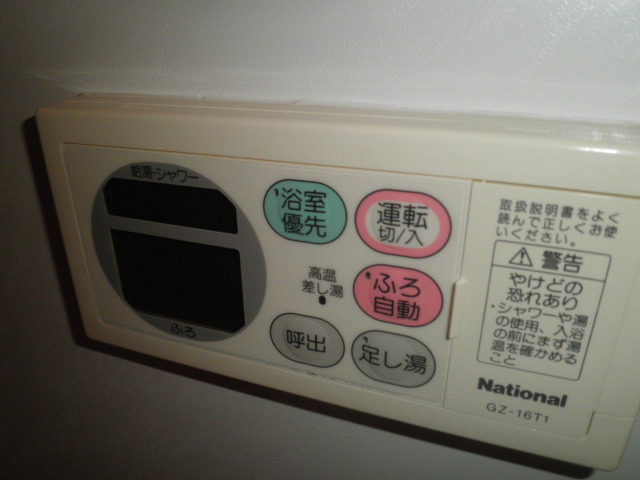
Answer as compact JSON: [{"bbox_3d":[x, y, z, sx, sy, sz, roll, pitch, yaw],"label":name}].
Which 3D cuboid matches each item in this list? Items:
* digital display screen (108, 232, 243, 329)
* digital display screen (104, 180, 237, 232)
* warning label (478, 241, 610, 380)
[{"bbox_3d":[-0.053,0.016,0.179,0.055,0.035,0.002,8,24,19],"label":"digital display screen"},{"bbox_3d":[-0.053,-0.012,0.167,0.055,0.015,0.002,8,24,19],"label":"digital display screen"},{"bbox_3d":[0.061,0.020,0.134,0.028,0.040,0.001,8,24,19],"label":"warning label"}]

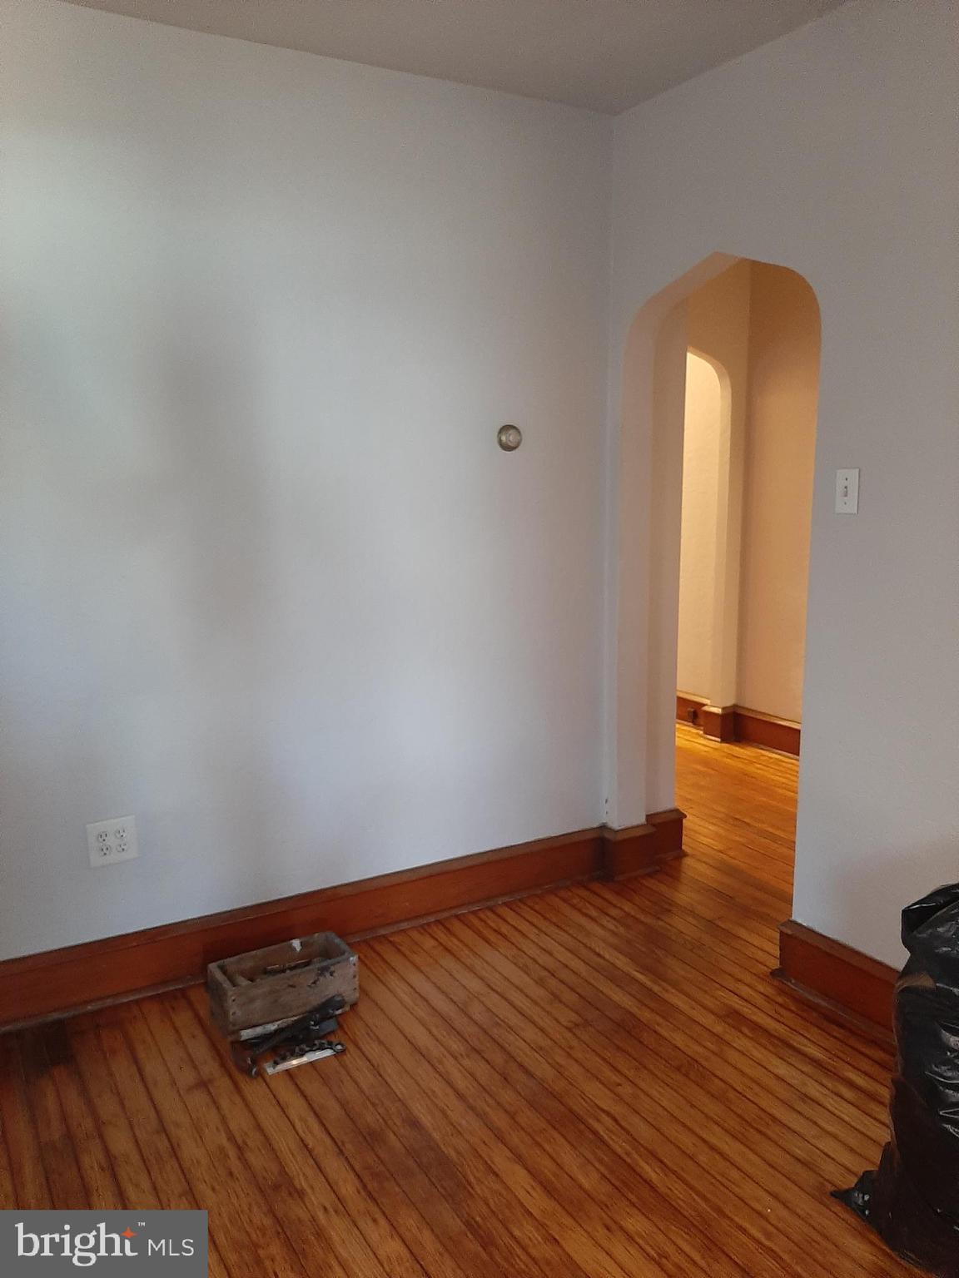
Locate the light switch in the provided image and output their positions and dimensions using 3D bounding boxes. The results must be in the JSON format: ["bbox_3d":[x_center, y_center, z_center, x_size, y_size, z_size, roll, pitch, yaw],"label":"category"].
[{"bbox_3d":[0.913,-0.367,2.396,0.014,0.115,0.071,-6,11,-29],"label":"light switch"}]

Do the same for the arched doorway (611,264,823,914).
[{"bbox_3d":[0.730,-0.104,2.920,0.140,2.018,0.792,-6,11,-29],"label":"arched doorway"}]

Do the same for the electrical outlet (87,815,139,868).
[{"bbox_3d":[-0.979,0.545,2.568,0.121,0.119,0.009,-6,11,-29],"label":"electrical outlet"}]

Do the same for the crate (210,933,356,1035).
[{"bbox_3d":[-0.520,0.921,2.577,0.347,0.128,0.165,-6,11,-30],"label":"crate"}]

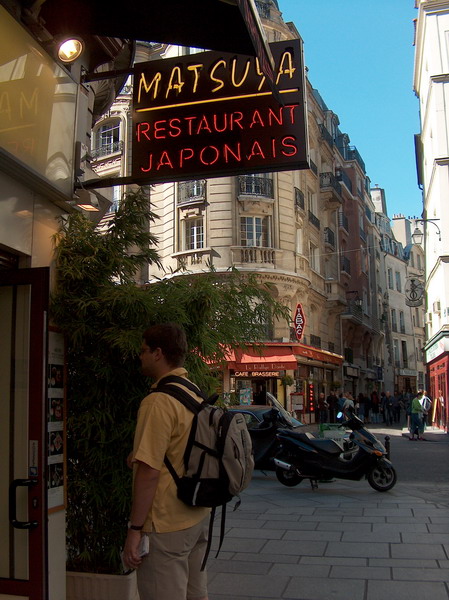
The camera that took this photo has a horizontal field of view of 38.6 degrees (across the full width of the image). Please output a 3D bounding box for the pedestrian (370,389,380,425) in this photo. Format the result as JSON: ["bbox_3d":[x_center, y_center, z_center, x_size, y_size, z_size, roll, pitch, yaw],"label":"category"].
[{"bbox_3d":[7.556,5.383,32.000,0.500,1.720,0.360,-1,-8,6],"label":"pedestrian"}]

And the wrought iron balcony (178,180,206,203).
[{"bbox_3d":[-1.400,-4.748,28.300,1.220,1.000,0.320,-4,-9,27],"label":"wrought iron balcony"}]

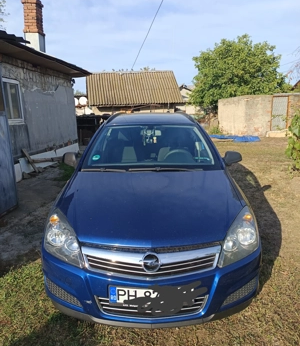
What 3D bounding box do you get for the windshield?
[{"bbox_3d":[0.033,-0.320,3.124,1.420,0.180,0.970,0,40,0],"label":"windshield"}]

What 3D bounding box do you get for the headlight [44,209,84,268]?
[{"bbox_3d":[-0.594,0.451,2.007,0.370,0.270,0.500,0,13,0],"label":"headlight"}]

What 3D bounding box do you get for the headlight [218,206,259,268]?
[{"bbox_3d":[0.647,0.443,1.998,0.370,0.270,0.500,0,13,0],"label":"headlight"}]

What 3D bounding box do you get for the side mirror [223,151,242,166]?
[{"bbox_3d":[0.928,-0.163,3.120,0.230,0.170,0.160,0,13,0],"label":"side mirror"}]

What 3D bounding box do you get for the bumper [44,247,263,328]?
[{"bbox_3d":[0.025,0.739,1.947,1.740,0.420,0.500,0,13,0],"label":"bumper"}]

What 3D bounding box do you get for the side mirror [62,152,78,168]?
[{"bbox_3d":[-0.891,-0.152,3.120,0.230,0.170,0.160,0,13,0],"label":"side mirror"}]

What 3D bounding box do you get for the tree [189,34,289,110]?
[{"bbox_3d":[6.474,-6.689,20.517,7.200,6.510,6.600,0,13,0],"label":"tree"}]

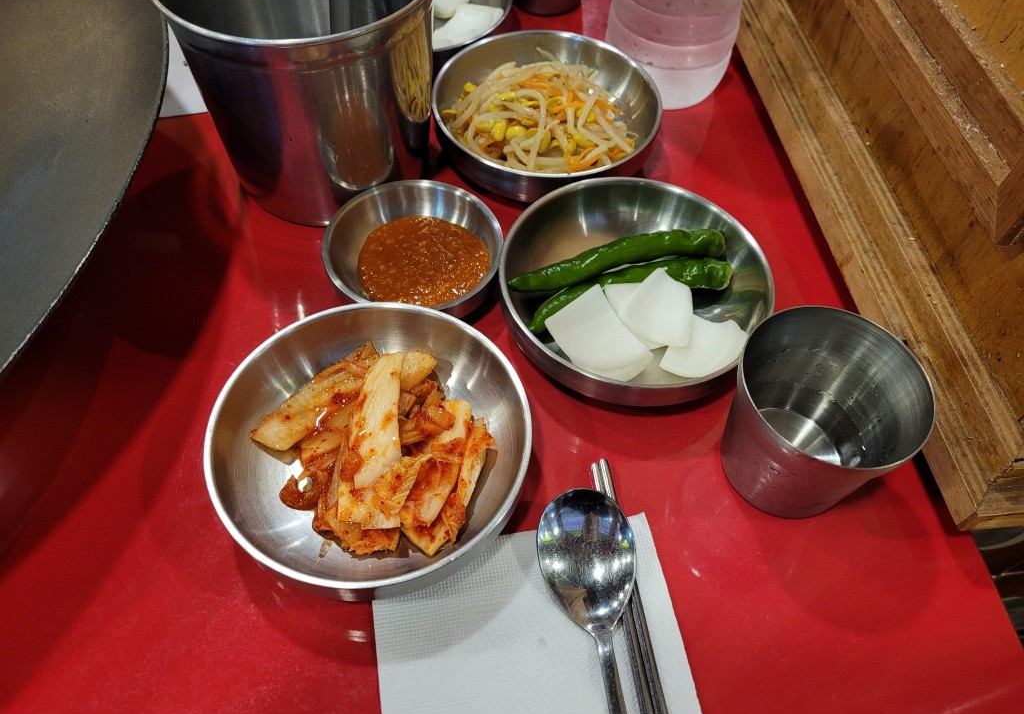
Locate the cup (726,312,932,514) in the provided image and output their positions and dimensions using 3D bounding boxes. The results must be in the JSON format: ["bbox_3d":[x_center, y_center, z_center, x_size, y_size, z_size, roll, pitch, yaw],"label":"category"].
[{"bbox_3d":[0.123,0.028,0.322,0.073,0.065,0.073,1,55,-2],"label":"cup"}]

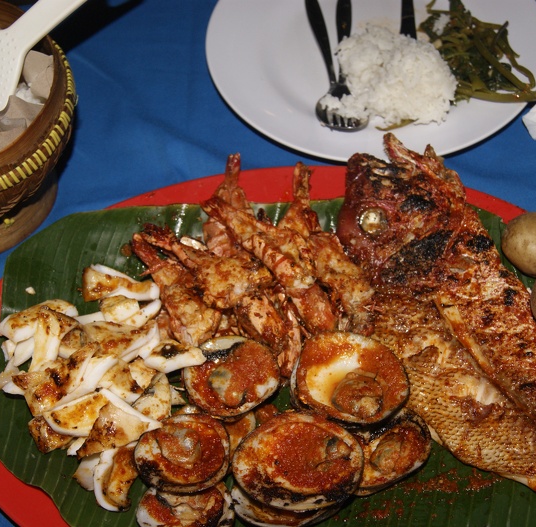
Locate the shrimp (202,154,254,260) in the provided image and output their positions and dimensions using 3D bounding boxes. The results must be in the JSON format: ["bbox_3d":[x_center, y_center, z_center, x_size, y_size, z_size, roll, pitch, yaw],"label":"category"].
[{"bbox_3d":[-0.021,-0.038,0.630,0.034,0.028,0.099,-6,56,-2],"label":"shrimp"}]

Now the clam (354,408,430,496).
[{"bbox_3d":[0.069,0.112,0.540,0.056,0.023,0.047,-22,58,-12],"label":"clam"}]

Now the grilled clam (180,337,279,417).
[{"bbox_3d":[-0.022,0.070,0.555,0.059,0.023,0.047,-1,56,1],"label":"grilled clam"}]

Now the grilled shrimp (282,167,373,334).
[{"bbox_3d":[0.040,-0.014,0.602,0.042,0.032,0.137,-13,56,-7],"label":"grilled shrimp"}]

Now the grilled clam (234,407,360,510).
[{"bbox_3d":[0.016,0.113,0.519,0.074,0.025,0.054,-1,56,1],"label":"grilled clam"}]

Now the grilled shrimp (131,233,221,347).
[{"bbox_3d":[-0.063,0.017,0.591,0.036,0.029,0.095,-28,59,-16],"label":"grilled shrimp"}]

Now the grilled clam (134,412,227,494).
[{"bbox_3d":[-0.049,0.111,0.532,0.056,0.023,0.043,-1,56,1],"label":"grilled clam"}]

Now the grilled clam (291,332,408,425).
[{"bbox_3d":[0.048,0.070,0.547,0.070,0.025,0.052,-1,56,1],"label":"grilled clam"}]

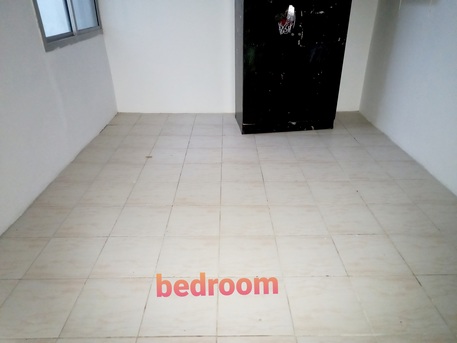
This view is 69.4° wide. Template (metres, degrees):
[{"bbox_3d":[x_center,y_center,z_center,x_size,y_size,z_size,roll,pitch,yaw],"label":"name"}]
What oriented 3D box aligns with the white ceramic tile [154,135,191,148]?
[{"bbox_3d":[-0.554,-0.288,3.279,0.330,0.010,0.330,0,27,0],"label":"white ceramic tile"}]

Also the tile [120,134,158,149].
[{"bbox_3d":[-0.897,-0.294,3.339,0.335,0.010,0.335,-1,27,0],"label":"tile"}]

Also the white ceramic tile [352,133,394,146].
[{"bbox_3d":[1.461,-0.310,3.326,0.335,0.010,0.335,-1,27,0],"label":"white ceramic tile"}]

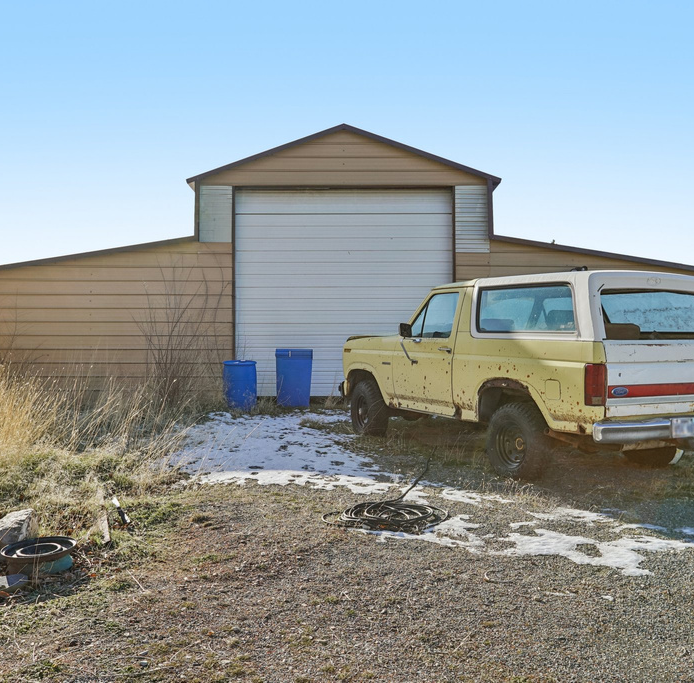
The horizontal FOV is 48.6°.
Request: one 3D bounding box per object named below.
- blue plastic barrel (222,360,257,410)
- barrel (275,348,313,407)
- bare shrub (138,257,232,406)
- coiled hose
[{"bbox_3d":[-1.650,0.680,11.800,0.530,0.800,0.530,0,1,0],"label":"blue plastic barrel"},{"bbox_3d":[-0.840,0.560,12.200,0.590,0.930,0.580,0,1,0],"label":"barrel"},{"bbox_3d":[-2.530,-0.120,12.000,1.450,2.350,1.250,0,1,0],"label":"bare shrub"},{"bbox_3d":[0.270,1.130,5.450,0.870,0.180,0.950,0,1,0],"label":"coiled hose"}]

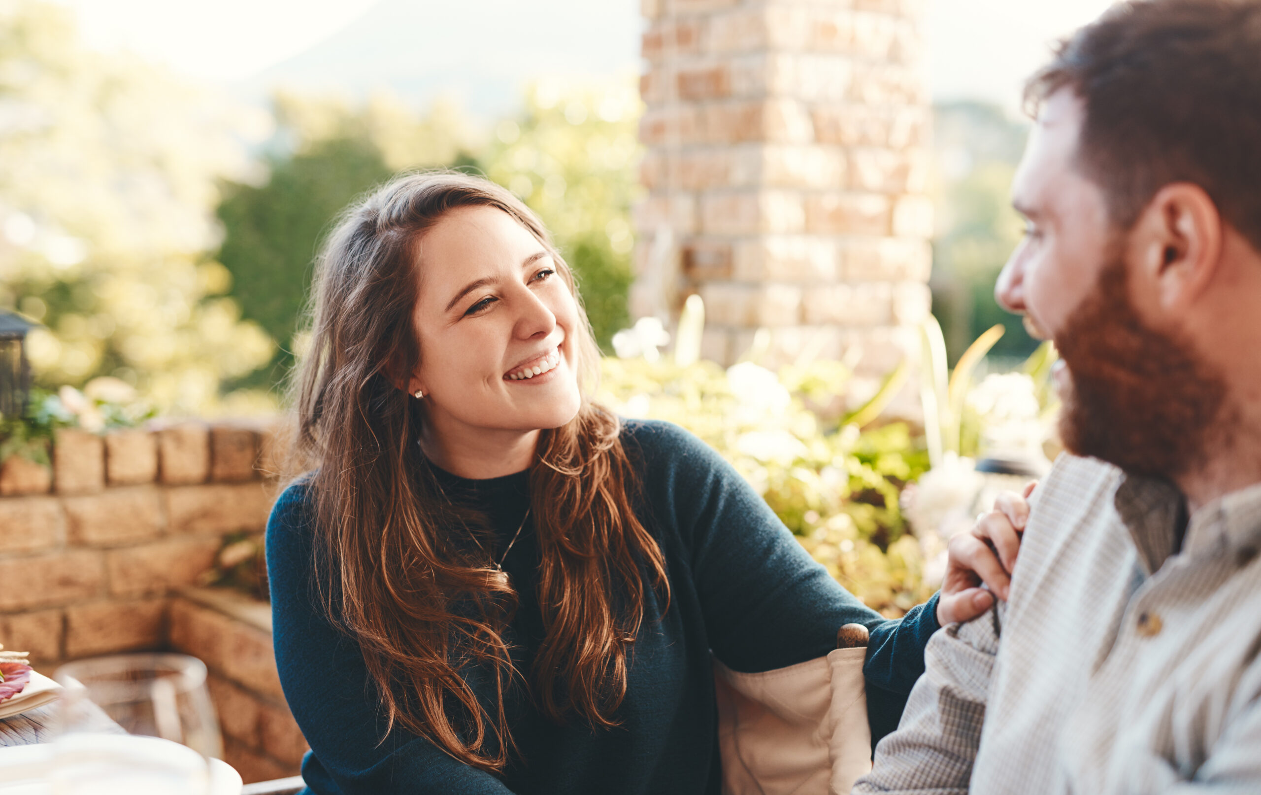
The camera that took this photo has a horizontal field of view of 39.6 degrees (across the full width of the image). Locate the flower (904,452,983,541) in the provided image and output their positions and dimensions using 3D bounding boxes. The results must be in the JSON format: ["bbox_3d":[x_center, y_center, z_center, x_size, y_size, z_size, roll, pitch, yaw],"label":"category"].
[{"bbox_3d":[0.336,0.106,1.880,0.083,0.094,0.080,0,2,0],"label":"flower"}]

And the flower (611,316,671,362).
[{"bbox_3d":[0.013,-0.072,2.150,0.072,0.055,0.065,0,2,0],"label":"flower"}]

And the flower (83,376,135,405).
[{"bbox_3d":[-0.808,-0.011,2.720,0.082,0.043,0.075,0,2,0],"label":"flower"}]

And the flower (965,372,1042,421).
[{"bbox_3d":[0.420,0.001,1.970,0.082,0.055,0.078,0,2,0],"label":"flower"}]

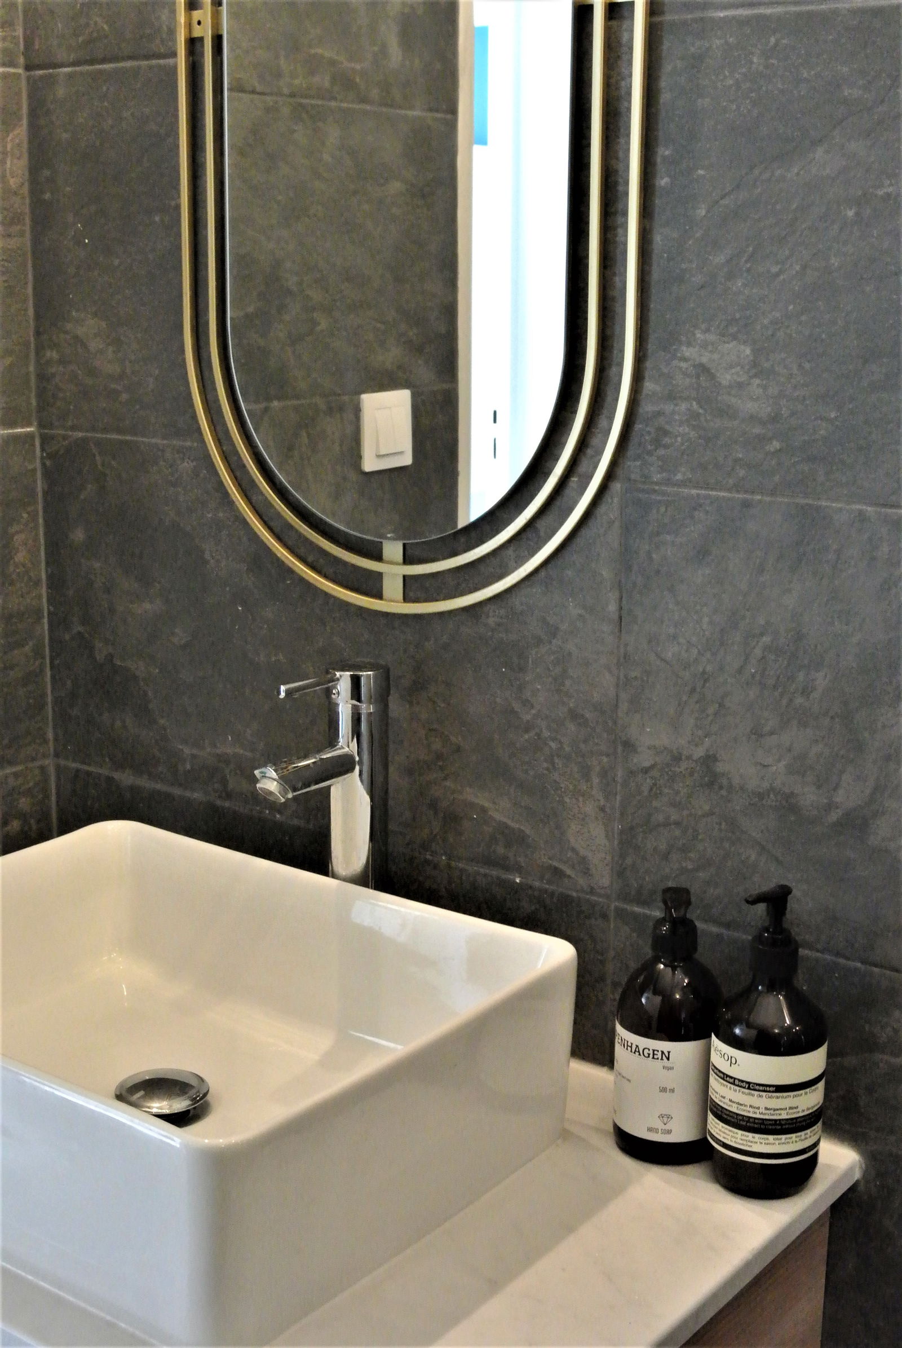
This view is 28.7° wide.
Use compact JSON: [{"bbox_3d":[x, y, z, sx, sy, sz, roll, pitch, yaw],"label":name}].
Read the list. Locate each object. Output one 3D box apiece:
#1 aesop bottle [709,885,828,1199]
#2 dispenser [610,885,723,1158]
[{"bbox_3d":[0.208,0.234,1.150,0.074,0.203,0.073,1,13,0],"label":"aesop bottle"},{"bbox_3d":[0.148,0.234,1.196,0.073,0.181,0.075,1,13,4],"label":"dispenser"}]

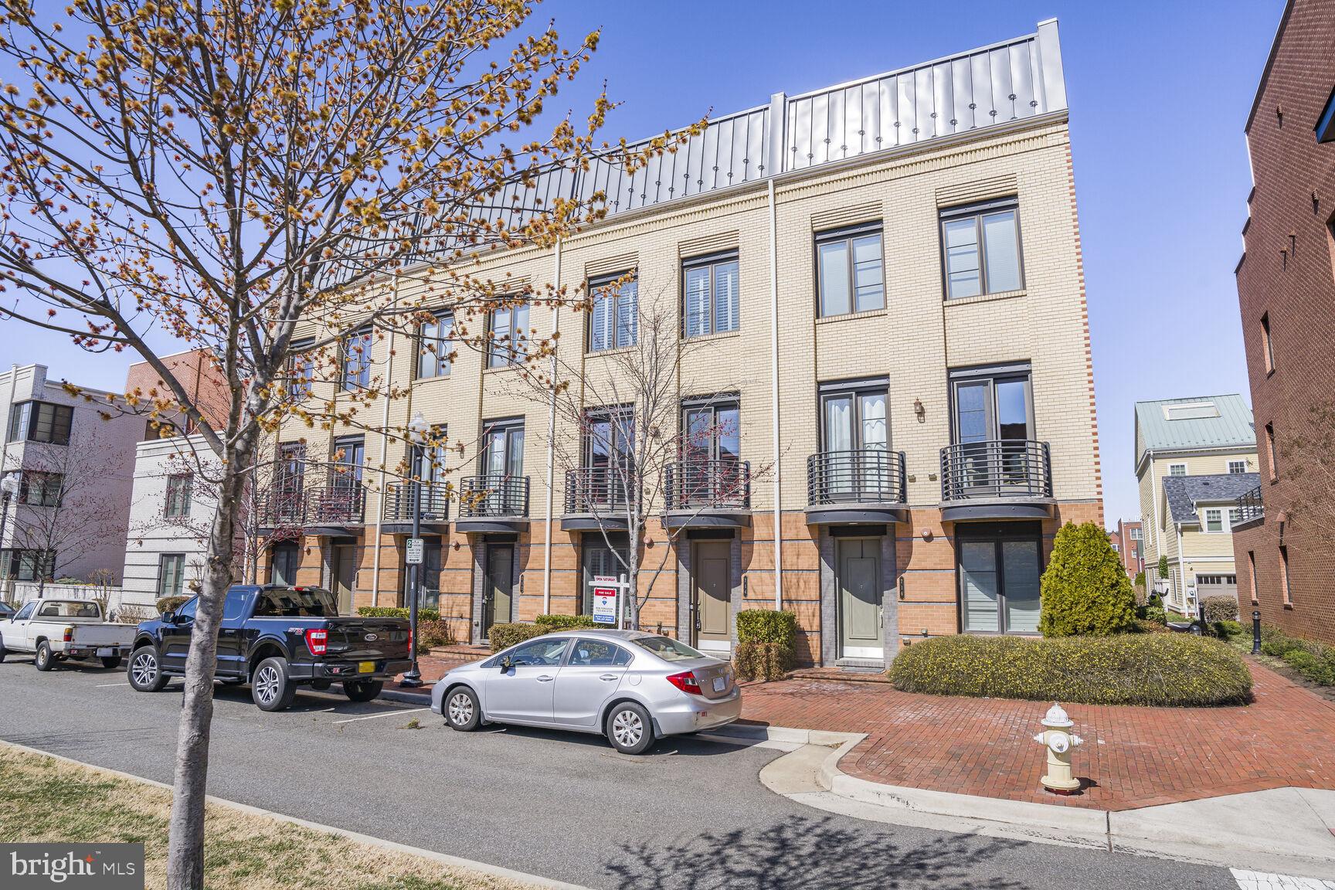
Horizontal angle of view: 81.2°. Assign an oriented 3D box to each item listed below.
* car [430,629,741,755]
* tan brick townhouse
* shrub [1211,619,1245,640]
[{"bbox_3d":[-1.327,3.388,11.245,4.520,1.435,1.770,-4,-10,26],"label":"car"},{"bbox_3d":[0.269,-0.689,24.486,22.448,13.148,12.000,-4,-10,26],"label":"tan brick townhouse"},{"bbox_3d":[17.928,5.901,24.879,0.900,0.653,0.900,-4,-10,26],"label":"shrub"}]

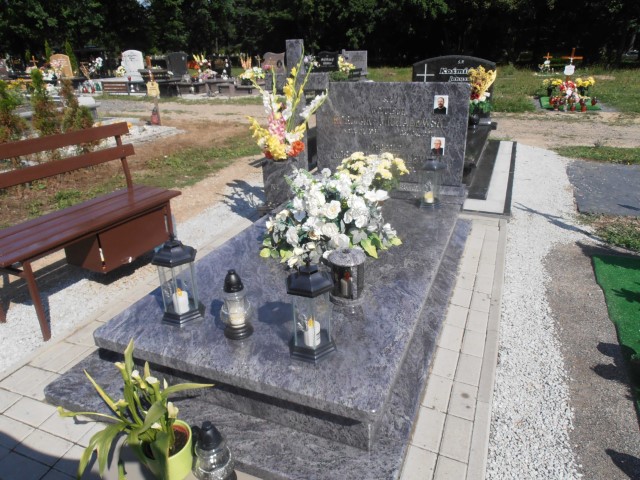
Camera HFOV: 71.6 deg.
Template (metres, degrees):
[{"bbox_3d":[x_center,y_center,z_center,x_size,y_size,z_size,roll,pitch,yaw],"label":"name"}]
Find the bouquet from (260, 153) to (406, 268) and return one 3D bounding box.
[{"bbox_3d":[0.107,-0.159,2.503,0.720,0.480,0.500,9,26,21],"label":"bouquet"}]

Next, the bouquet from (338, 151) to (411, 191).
[{"bbox_3d":[0.385,-0.433,3.180,0.480,0.380,0.400,9,26,21],"label":"bouquet"}]

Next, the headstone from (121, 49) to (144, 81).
[{"bbox_3d":[-5.709,-5.313,13.510,0.760,0.850,0.120,7,25,17],"label":"headstone"}]

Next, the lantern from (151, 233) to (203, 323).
[{"bbox_3d":[-0.614,0.154,1.934,0.210,0.395,0.185,9,26,21],"label":"lantern"}]

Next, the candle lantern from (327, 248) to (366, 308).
[{"bbox_3d":[0.132,0.171,2.074,0.165,0.227,0.165,9,26,21],"label":"candle lantern"}]

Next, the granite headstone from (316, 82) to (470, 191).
[{"bbox_3d":[0.550,-0.868,3.574,1.210,0.760,0.090,9,26,21],"label":"granite headstone"}]

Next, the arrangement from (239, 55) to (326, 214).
[{"bbox_3d":[-0.251,-0.840,3.554,0.680,1.170,0.440,9,26,21],"label":"arrangement"}]

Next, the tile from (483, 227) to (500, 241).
[{"bbox_3d":[1.276,-0.011,3.296,0.100,0.055,0.195,9,26,21],"label":"tile"}]

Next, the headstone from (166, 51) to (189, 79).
[{"bbox_3d":[-4.093,-5.027,12.746,0.660,0.740,0.120,7,25,17],"label":"headstone"}]

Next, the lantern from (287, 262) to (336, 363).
[{"bbox_3d":[-0.033,0.247,1.703,0.210,0.396,0.185,9,26,21],"label":"lantern"}]

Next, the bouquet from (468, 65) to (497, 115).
[{"bbox_3d":[1.895,-1.761,5.191,0.300,0.560,0.260,9,26,21],"label":"bouquet"}]

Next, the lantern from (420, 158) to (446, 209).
[{"bbox_3d":[0.835,-0.426,3.224,0.200,0.359,0.190,9,26,21],"label":"lantern"}]

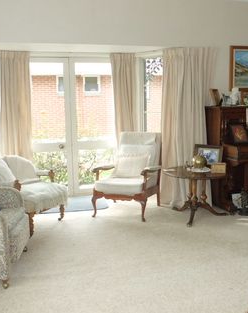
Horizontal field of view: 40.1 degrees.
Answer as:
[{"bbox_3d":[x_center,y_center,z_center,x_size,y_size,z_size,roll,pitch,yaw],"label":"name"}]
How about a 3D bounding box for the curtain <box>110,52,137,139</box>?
[{"bbox_3d":[0.005,-0.436,4.915,0.380,2.030,0.120,-4,10,-16],"label":"curtain"}]

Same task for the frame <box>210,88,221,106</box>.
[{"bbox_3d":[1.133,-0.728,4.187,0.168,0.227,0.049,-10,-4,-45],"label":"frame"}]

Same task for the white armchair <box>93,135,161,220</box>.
[{"bbox_3d":[0.068,0.203,4.150,0.670,0.936,0.788,2,9,22],"label":"white armchair"}]

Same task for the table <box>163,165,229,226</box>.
[{"bbox_3d":[0.837,0.448,4.011,0.745,0.556,0.745,-1,10,0],"label":"table"}]

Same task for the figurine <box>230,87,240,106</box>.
[{"bbox_3d":[1.393,-0.753,4.258,0.108,0.236,0.099,-3,9,-15],"label":"figurine"}]

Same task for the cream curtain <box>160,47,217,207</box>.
[{"bbox_3d":[0.797,-0.345,4.250,0.761,1.959,0.168,-3,9,-15],"label":"cream curtain"}]

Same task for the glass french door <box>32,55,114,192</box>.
[{"bbox_3d":[-0.701,-0.391,4.758,1.379,1.940,0.069,-3,9,-15],"label":"glass french door"}]

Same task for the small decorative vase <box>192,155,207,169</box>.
[{"bbox_3d":[0.921,0.063,4.084,0.160,0.160,0.160,-1,10,1],"label":"small decorative vase"}]

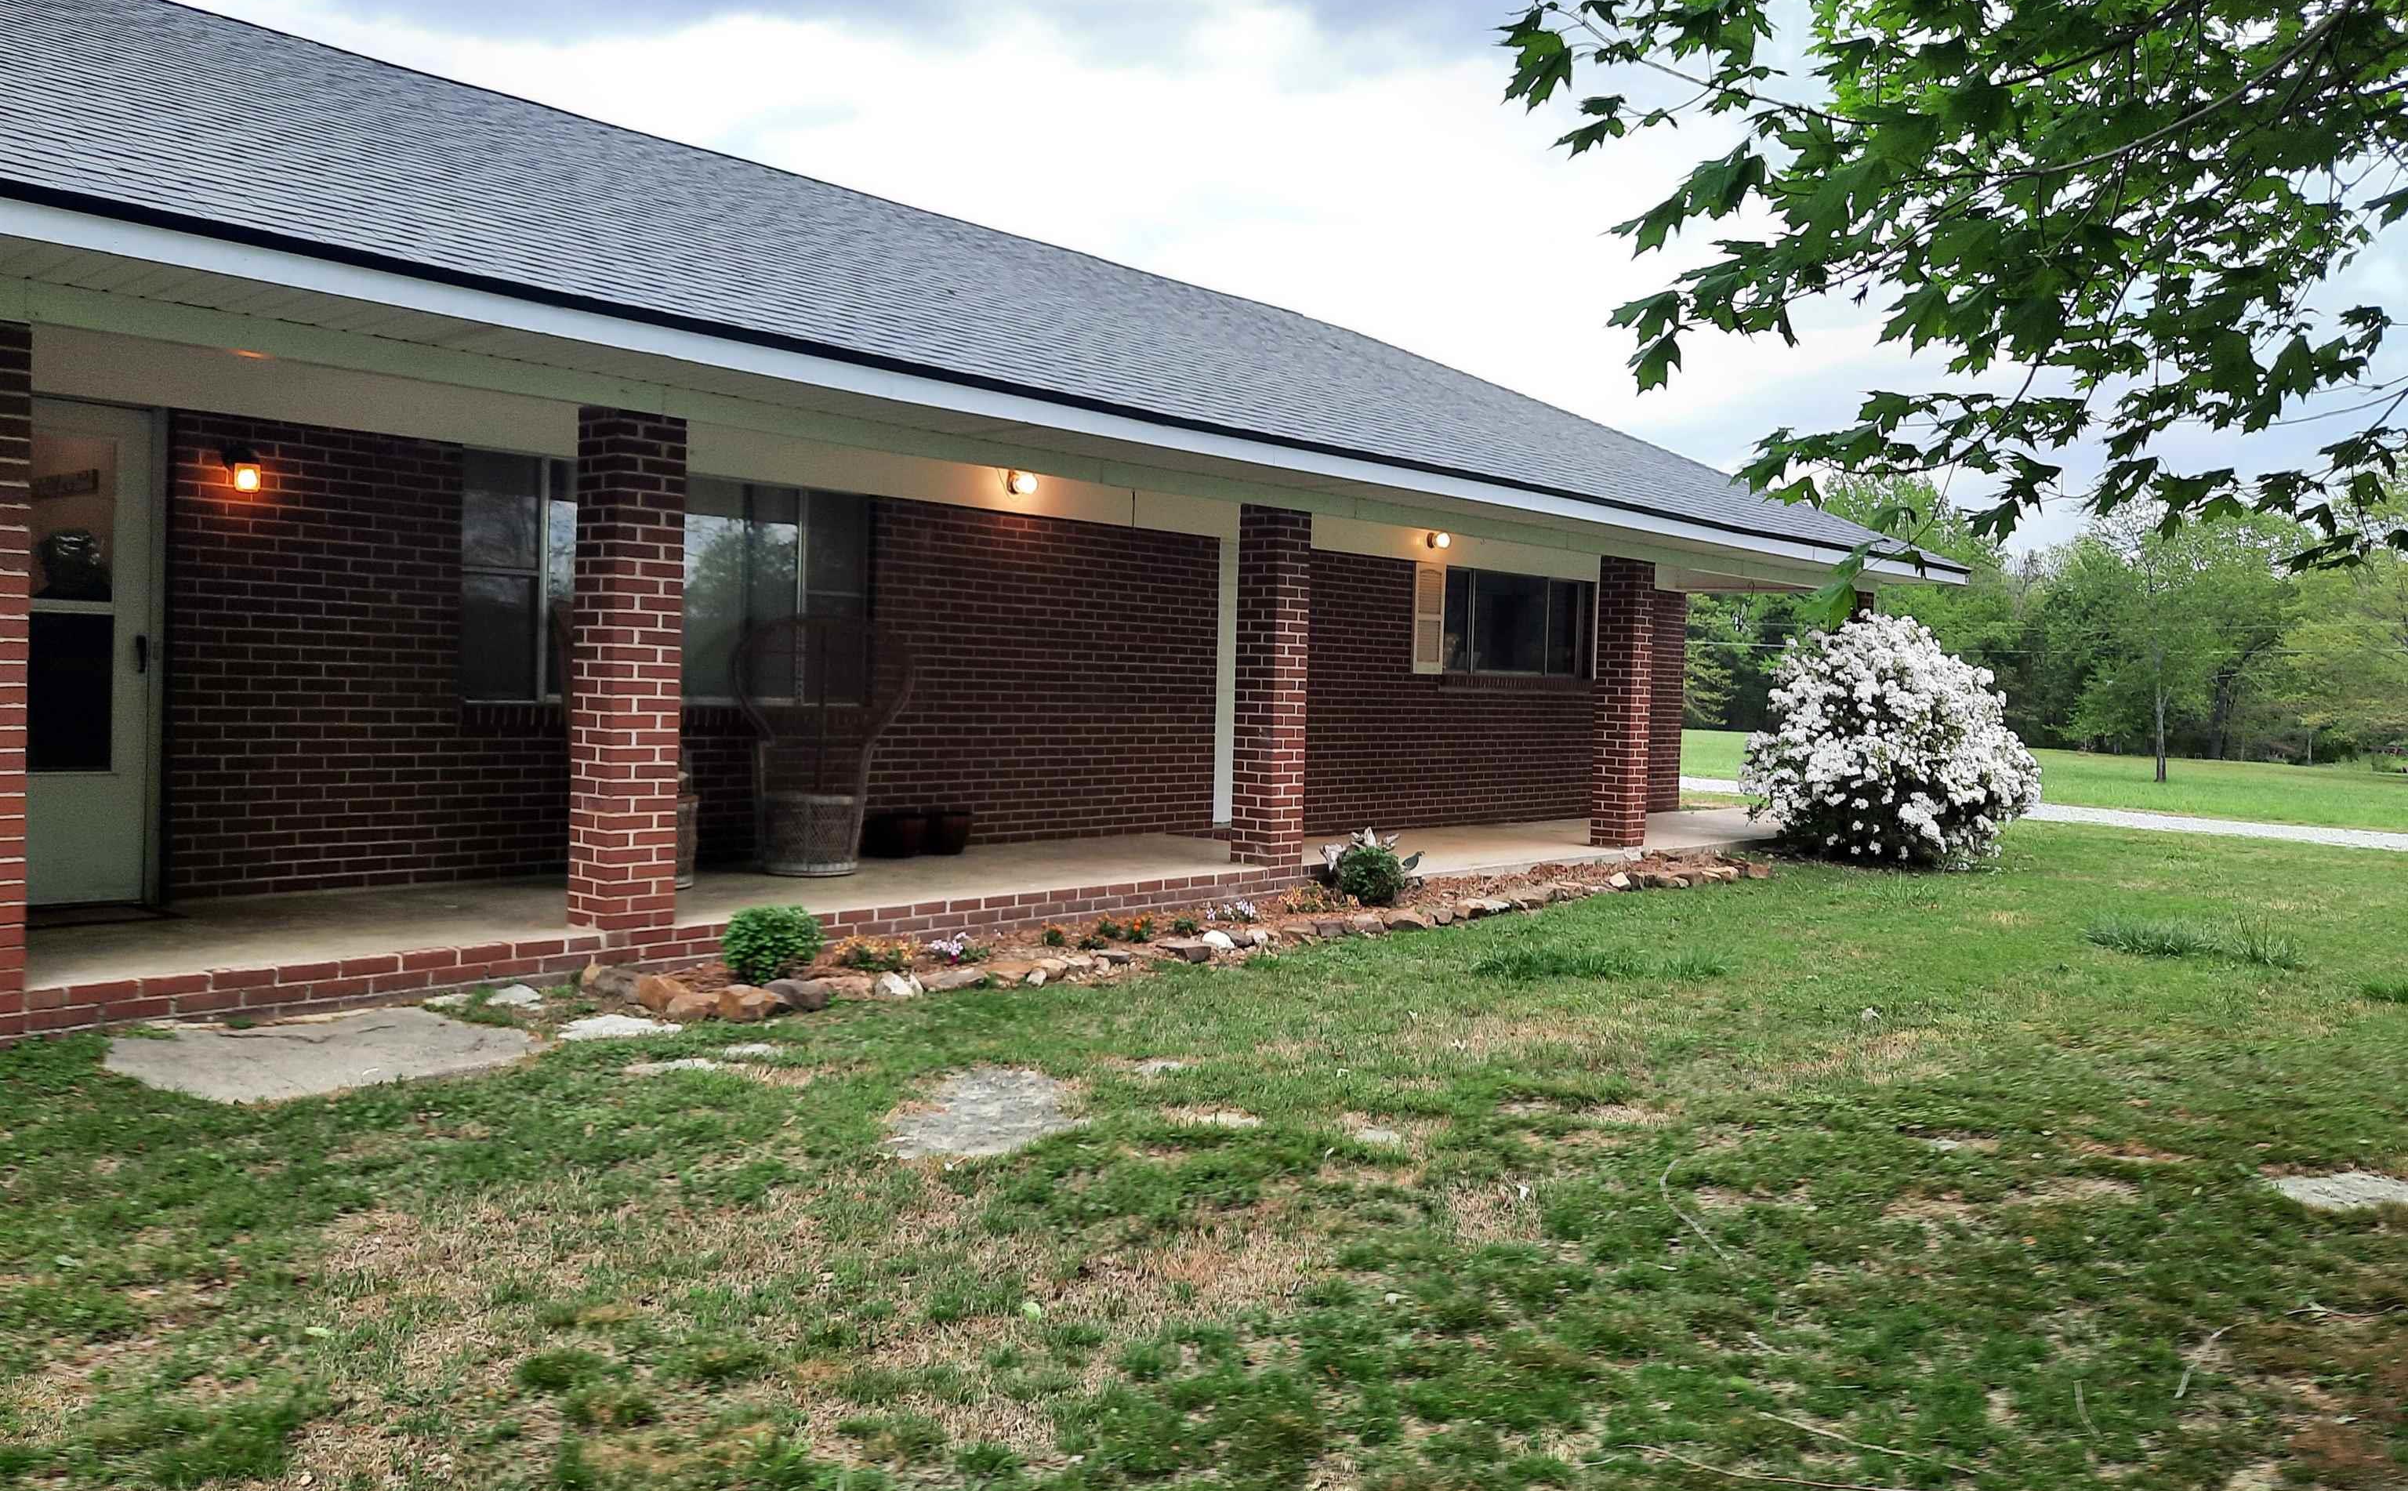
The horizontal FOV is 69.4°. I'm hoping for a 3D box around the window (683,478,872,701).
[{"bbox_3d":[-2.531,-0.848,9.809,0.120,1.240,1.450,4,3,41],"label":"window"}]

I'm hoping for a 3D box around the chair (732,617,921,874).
[{"bbox_3d":[-2.075,-0.029,9.318,1.000,1.400,0.680,2,2,-6],"label":"chair"}]

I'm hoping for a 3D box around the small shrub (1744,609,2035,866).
[{"bbox_3d":[5.676,-0.067,14.347,2.400,2.060,2.300,3,3,22],"label":"small shrub"}]

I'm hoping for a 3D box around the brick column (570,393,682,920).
[{"bbox_3d":[-2.347,-0.308,7.086,0.301,2.096,0.301,4,3,41],"label":"brick column"}]

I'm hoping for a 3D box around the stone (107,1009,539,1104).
[{"bbox_3d":[-2.776,0.996,5.557,1.080,0.060,1.060,4,3,41],"label":"stone"}]

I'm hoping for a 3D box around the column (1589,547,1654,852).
[{"bbox_3d":[3.240,-0.309,13.431,0.300,2.175,0.300,4,3,41],"label":"column"}]

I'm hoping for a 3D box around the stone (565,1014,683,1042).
[{"bbox_3d":[-2.074,1.009,6.046,0.360,0.050,0.390,3,3,33],"label":"stone"}]

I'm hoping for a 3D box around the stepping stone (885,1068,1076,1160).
[{"bbox_3d":[-0.625,1.136,5.262,0.540,0.060,0.980,2,2,10],"label":"stepping stone"}]

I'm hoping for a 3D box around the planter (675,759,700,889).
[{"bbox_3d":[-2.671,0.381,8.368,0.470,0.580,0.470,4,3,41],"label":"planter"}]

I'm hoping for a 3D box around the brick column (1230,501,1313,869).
[{"bbox_3d":[0.396,-0.328,10.177,0.300,2.055,0.300,4,3,41],"label":"brick column"}]

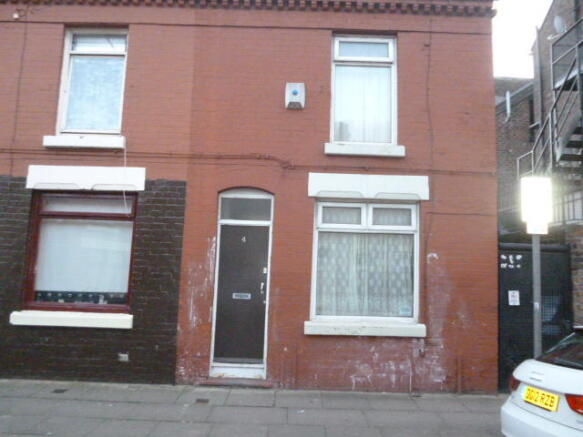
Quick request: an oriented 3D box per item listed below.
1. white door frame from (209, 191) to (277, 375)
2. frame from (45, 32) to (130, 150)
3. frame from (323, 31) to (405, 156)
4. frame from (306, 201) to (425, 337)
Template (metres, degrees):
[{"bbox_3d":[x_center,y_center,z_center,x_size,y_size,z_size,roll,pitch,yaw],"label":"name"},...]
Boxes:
[{"bbox_3d":[-0.675,0.876,6.581,0.787,2.647,0.160,2,-6,1],"label":"white door frame"},{"bbox_3d":[-2.926,-1.900,6.812,1.169,1.783,0.200,2,-6,1],"label":"frame"},{"bbox_3d":[1.070,-1.782,6.768,1.134,1.773,0.200,2,-6,1],"label":"frame"},{"bbox_3d":[1.040,0.685,6.526,1.660,1.841,0.200,2,-6,1],"label":"frame"}]

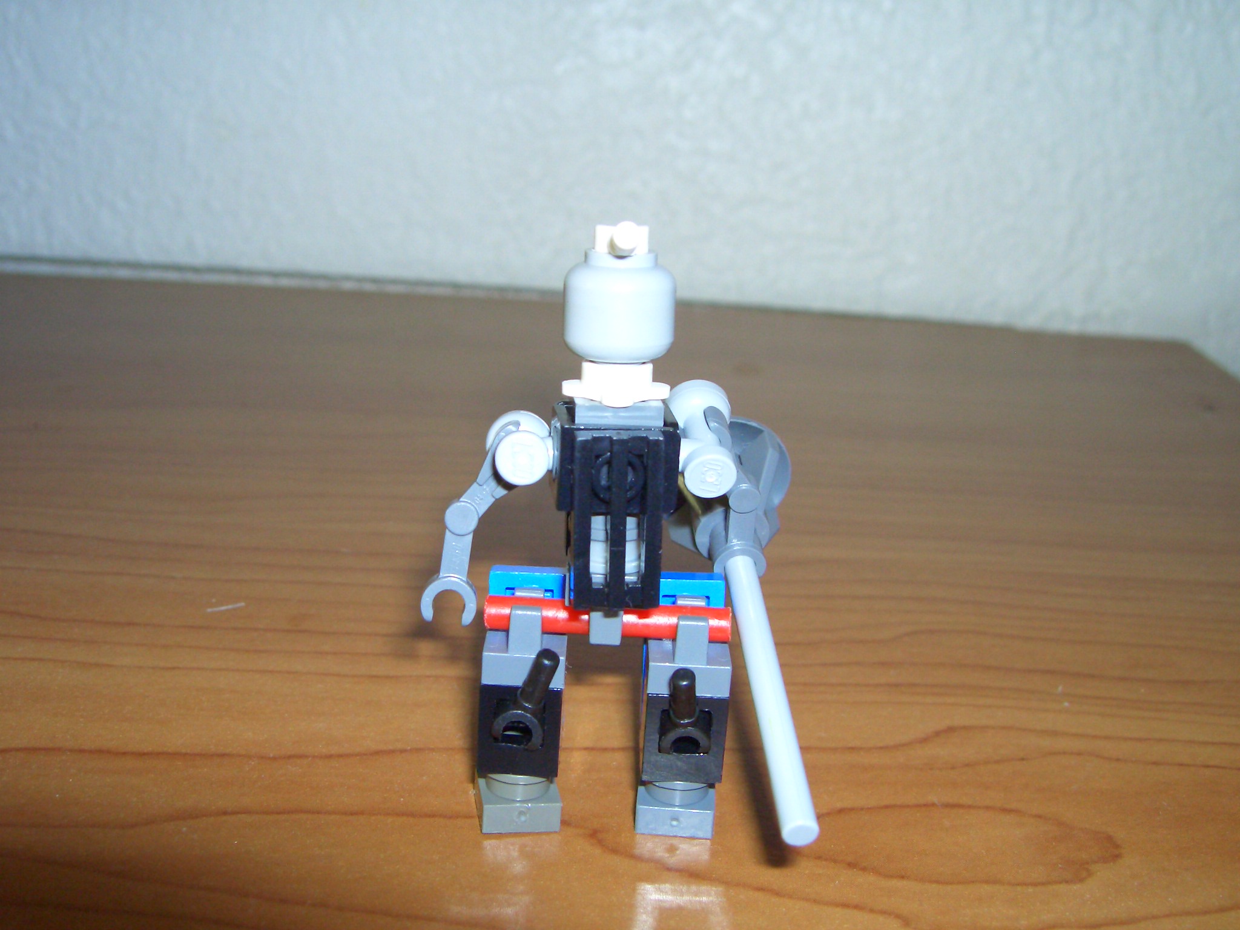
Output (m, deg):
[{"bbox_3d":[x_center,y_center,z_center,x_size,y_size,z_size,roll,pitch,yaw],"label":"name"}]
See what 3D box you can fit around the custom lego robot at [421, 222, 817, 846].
[{"bbox_3d":[0.000,0.007,0.138,0.037,0.061,0.048,4,17,0],"label":"custom lego robot"}]

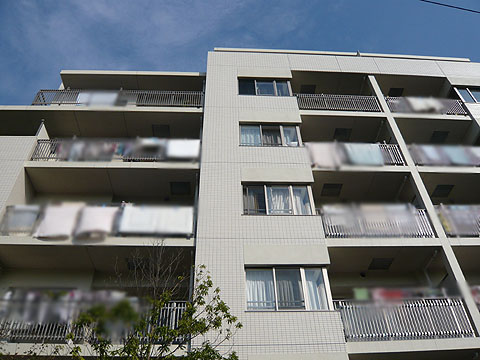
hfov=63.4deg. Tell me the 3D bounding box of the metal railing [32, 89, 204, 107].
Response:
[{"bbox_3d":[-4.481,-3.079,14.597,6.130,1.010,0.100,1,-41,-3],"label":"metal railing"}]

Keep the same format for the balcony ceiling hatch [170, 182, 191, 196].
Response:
[{"bbox_3d":[-1.990,0.258,12.913,0.630,0.060,0.660,1,-42,-3],"label":"balcony ceiling hatch"}]

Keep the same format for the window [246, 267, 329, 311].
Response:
[{"bbox_3d":[1.233,2.753,9.860,2.140,1.150,0.120,1,-41,-3],"label":"window"}]

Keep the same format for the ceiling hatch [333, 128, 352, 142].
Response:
[{"bbox_3d":[3.975,-1.769,15.105,0.640,0.060,0.660,1,-42,-3],"label":"ceiling hatch"}]

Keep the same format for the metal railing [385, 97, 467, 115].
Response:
[{"bbox_3d":[7.275,-2.888,15.209,3.000,0.970,0.070,1,-41,-3],"label":"metal railing"}]

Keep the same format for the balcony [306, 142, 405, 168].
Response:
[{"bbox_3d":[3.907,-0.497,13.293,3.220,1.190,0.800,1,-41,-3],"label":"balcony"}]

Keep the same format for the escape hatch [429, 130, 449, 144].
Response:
[{"bbox_3d":[7.867,-1.702,15.374,0.630,0.060,0.660,1,-42,-3],"label":"escape hatch"}]

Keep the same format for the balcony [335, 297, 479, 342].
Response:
[{"bbox_3d":[4.028,3.402,9.516,3.260,1.030,0.070,1,-41,-3],"label":"balcony"}]

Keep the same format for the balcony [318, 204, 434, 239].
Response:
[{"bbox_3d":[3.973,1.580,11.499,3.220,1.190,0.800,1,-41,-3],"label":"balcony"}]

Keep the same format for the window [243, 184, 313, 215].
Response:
[{"bbox_3d":[1.146,0.597,11.721,2.120,1.130,0.120,1,-41,-3],"label":"window"}]

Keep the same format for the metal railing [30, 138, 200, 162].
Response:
[{"bbox_3d":[-4.027,-0.970,12.799,5.370,1.010,0.100,1,-41,-3],"label":"metal railing"}]

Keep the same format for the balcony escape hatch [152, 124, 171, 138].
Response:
[{"bbox_3d":[-2.983,-1.851,14.741,0.630,0.060,0.660,1,-42,-3],"label":"balcony escape hatch"}]

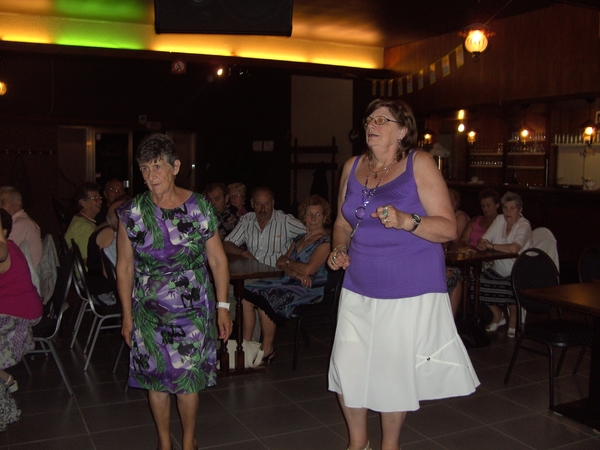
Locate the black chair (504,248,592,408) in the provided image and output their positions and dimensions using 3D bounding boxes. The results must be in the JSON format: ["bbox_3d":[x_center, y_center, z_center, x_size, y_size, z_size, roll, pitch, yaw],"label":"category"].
[{"bbox_3d":[1.639,0.623,3.985,0.450,0.900,0.540,-1,5,-18],"label":"black chair"}]

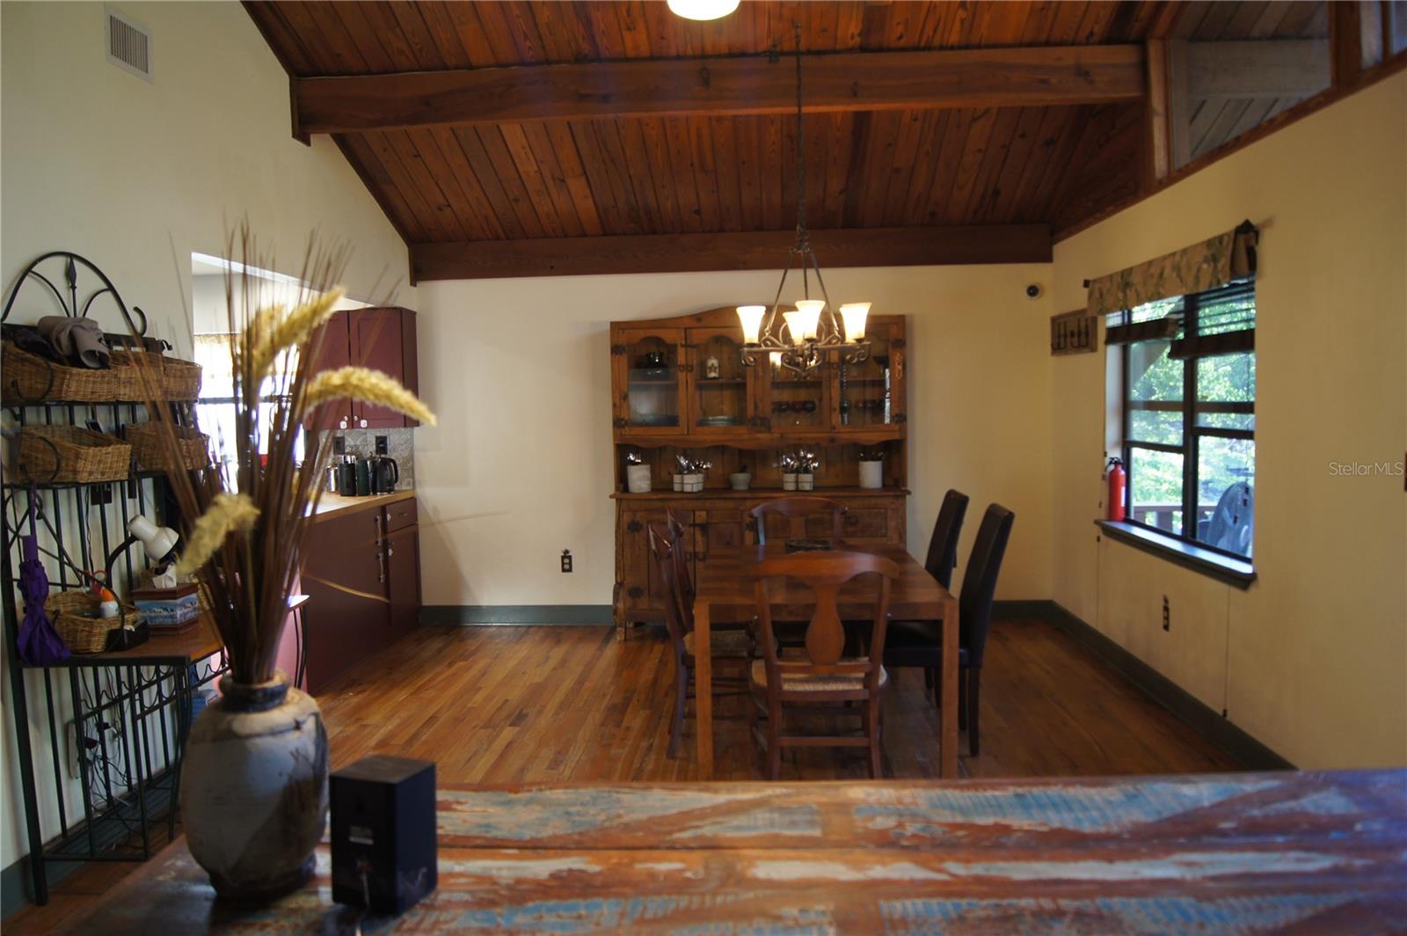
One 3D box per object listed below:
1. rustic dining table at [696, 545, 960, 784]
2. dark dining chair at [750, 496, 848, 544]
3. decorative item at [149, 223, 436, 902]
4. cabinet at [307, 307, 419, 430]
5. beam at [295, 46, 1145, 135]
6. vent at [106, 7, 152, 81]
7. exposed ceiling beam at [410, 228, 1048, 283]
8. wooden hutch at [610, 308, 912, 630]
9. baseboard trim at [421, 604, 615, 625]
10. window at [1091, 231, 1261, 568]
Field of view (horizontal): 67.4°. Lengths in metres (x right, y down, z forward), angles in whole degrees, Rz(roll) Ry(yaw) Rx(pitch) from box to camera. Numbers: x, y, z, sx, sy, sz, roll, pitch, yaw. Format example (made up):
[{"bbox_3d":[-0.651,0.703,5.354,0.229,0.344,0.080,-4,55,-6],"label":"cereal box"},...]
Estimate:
[{"bbox_3d":[0.512,0.835,4.792,0.995,0.760,1.530,-1,4,3],"label":"rustic dining table"},{"bbox_3d":[0.533,0.666,5.678,0.540,0.980,0.540,-1,4,3],"label":"dark dining chair"},{"bbox_3d":[-0.626,0.145,1.648,0.440,1.050,0.380,-1,4,3],"label":"decorative item"},{"bbox_3d":[-2.274,-0.655,7.031,0.670,0.773,0.325,-1,4,3],"label":"cabinet"},{"bbox_3d":[0.052,-1.858,5.212,4.180,0.252,0.140,-1,4,3],"label":"beam"},{"bbox_3d":[-2.102,-1.556,3.884,0.022,0.207,0.292,-1,4,3],"label":"vent"},{"bbox_3d":[0.170,-1.417,6.956,4.215,0.250,0.110,-1,4,3],"label":"exposed ceiling beam"},{"bbox_3d":[0.363,0.025,6.862,1.900,2.110,0.470,-1,4,3],"label":"wooden hutch"},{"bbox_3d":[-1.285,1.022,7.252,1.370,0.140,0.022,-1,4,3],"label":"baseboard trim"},{"bbox_3d":[2.212,-0.327,5.002,0.220,1.373,1.840,-1,4,3],"label":"window"}]

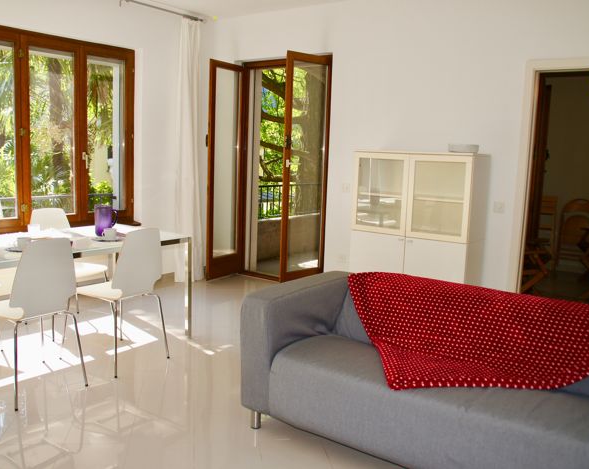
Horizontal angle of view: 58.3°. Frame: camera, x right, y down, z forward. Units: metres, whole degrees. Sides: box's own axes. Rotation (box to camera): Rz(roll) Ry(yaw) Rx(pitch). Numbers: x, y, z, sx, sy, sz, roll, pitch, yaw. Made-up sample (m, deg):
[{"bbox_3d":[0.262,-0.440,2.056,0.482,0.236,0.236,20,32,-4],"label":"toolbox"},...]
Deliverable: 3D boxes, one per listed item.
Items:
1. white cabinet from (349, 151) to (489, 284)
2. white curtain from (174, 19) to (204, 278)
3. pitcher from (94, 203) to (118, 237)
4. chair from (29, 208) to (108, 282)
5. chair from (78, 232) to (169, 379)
[{"bbox_3d":[1.003,0.044,4.393,0.985,1.400,0.450,7,10,33],"label":"white cabinet"},{"bbox_3d":[-1.049,-0.772,5.279,0.130,2.570,0.350,7,10,33],"label":"white curtain"},{"bbox_3d":[-1.338,-0.099,3.755,0.165,0.215,0.125,2,8,0],"label":"pitcher"},{"bbox_3d":[-1.736,0.267,4.025,0.550,0.875,0.480,8,10,37],"label":"chair"},{"bbox_3d":[-1.152,0.376,3.408,0.550,0.875,0.480,7,10,33],"label":"chair"}]

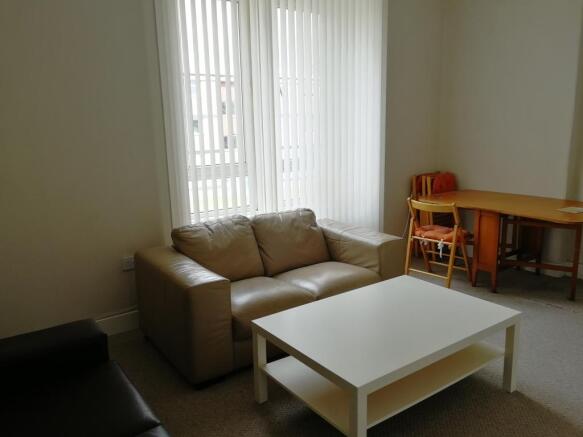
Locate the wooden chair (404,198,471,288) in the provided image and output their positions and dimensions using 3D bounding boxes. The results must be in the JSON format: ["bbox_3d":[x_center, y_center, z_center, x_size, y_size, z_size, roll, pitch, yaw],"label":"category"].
[{"bbox_3d":[1.347,0.211,4.144,0.440,0.780,0.500,9,15,43],"label":"wooden chair"}]

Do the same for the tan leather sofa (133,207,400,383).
[{"bbox_3d":[-0.114,0.398,3.283,1.700,0.800,0.880,-9,13,-35],"label":"tan leather sofa"}]

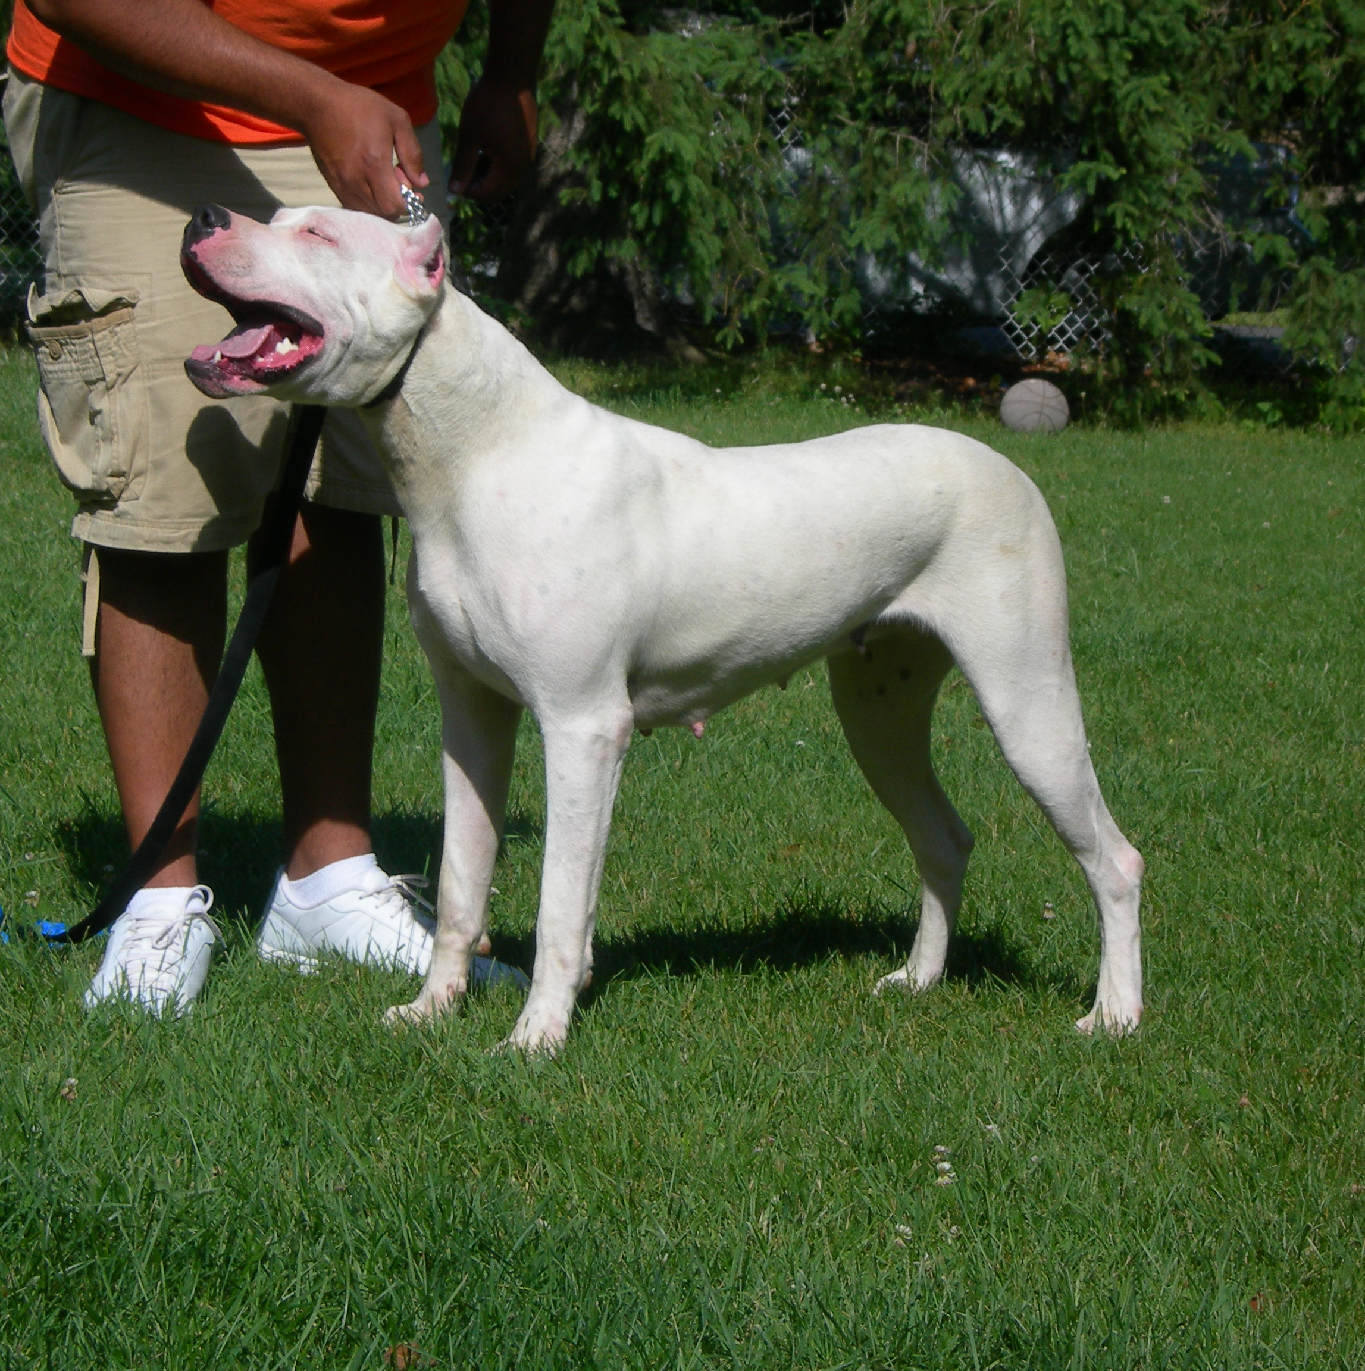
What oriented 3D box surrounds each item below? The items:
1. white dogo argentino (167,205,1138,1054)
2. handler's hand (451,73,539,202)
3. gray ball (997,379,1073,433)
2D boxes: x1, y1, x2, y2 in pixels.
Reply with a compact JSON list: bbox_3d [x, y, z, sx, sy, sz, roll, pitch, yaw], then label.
[{"bbox_3d":[-0.008,-0.056,6.114,0.970,0.826,0.320,0,6,-28],"label":"white dogo argentino"},{"bbox_3d":[-0.202,-0.584,6.420,0.095,0.140,0.095,4,5,17],"label":"handler's hand"},{"bbox_3d":[1.217,-0.938,20.750,0.240,0.240,0.240,3,5,0],"label":"gray ball"}]

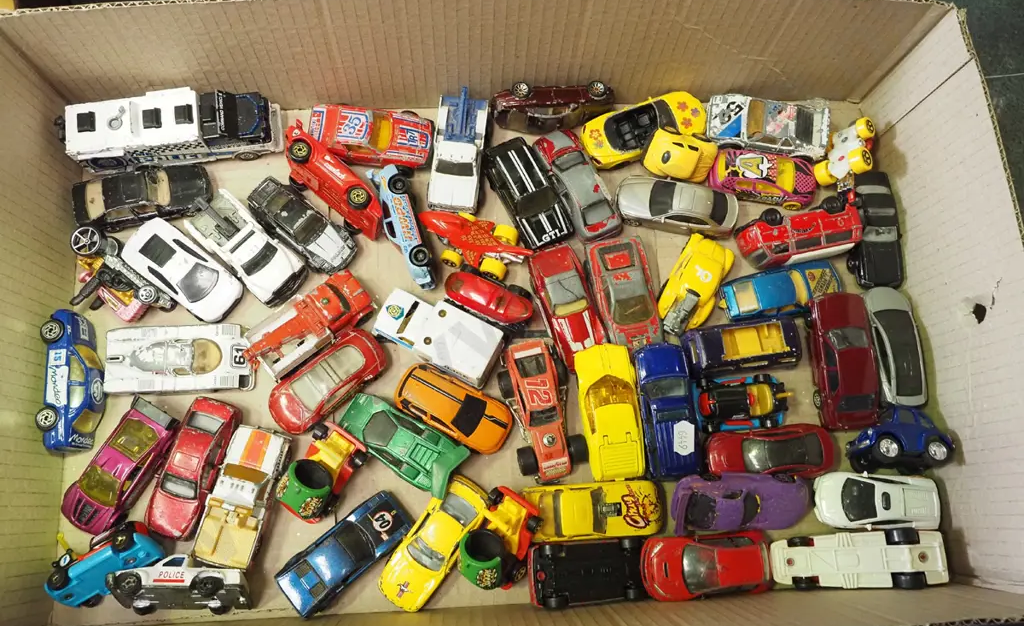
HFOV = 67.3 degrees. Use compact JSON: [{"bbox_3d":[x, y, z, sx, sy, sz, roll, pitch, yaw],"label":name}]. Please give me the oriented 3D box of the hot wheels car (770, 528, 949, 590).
[{"bbox_3d":[0.189,0.136,0.429,0.094,0.023,0.032,-1,77,-3],"label":"hot wheels car"}]

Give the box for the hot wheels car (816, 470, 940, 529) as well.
[{"bbox_3d":[0.208,0.108,0.438,0.069,0.019,0.030,3,77,-2],"label":"hot wheels car"}]

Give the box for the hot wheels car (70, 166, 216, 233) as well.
[{"bbox_3d":[-0.214,-0.068,0.444,0.077,0.021,0.031,-11,78,-4],"label":"hot wheels car"}]

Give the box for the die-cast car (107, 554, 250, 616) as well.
[{"bbox_3d":[-0.175,0.142,0.406,0.067,0.028,0.022,1,52,-3],"label":"die-cast car"}]

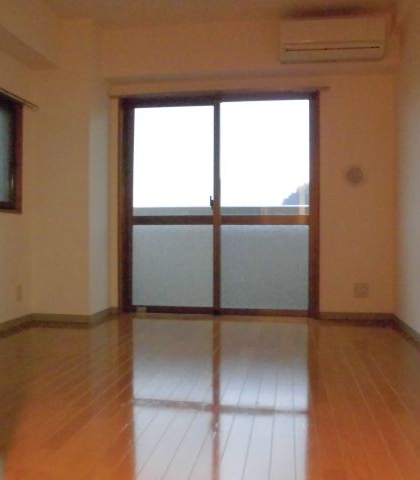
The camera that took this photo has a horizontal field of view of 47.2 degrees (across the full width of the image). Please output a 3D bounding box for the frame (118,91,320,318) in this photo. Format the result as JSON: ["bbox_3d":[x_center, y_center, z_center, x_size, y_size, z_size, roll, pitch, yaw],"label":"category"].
[{"bbox_3d":[0.060,-0.297,4.155,1.740,1.920,0.110,0,0,9],"label":"frame"}]

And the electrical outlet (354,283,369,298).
[{"bbox_3d":[1.247,0.417,3.941,0.118,0.118,0.014,0,0,9],"label":"electrical outlet"}]

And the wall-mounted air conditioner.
[{"bbox_3d":[0.932,-1.528,3.712,0.775,0.268,0.200,0,0,9],"label":"wall-mounted air conditioner"}]

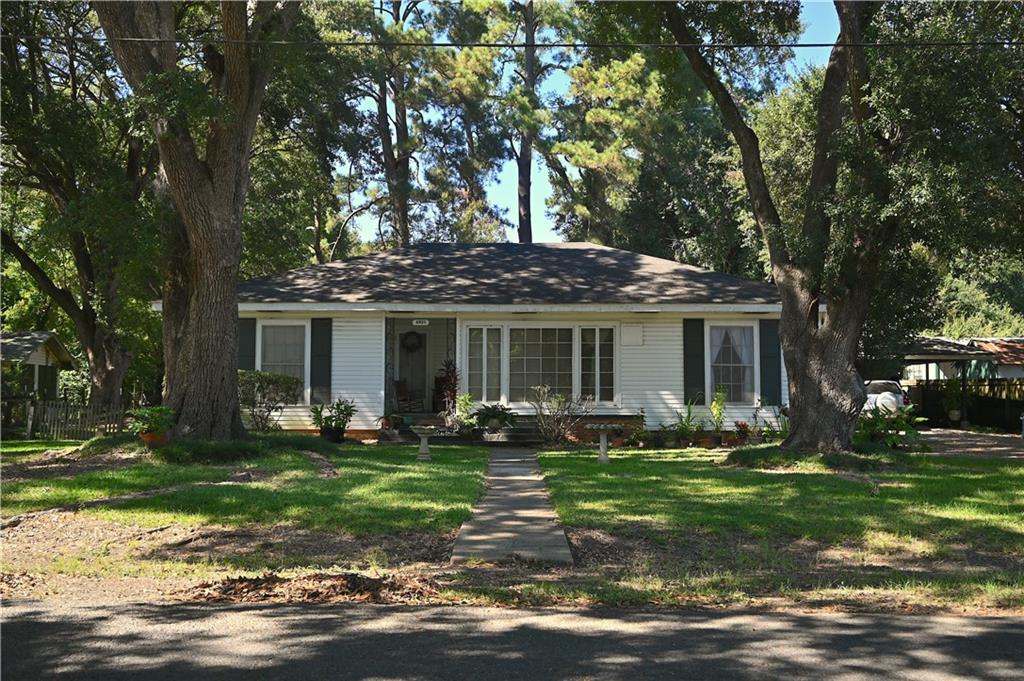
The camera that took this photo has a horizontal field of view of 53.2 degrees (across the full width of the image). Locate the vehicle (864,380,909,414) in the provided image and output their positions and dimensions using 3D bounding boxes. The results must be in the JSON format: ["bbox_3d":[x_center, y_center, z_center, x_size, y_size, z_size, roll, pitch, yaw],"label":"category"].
[{"bbox_3d":[12.114,2.237,35.002,1.770,1.680,4.350,0,-3,3],"label":"vehicle"}]

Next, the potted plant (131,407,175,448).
[{"bbox_3d":[-6.715,1.627,19.140,0.842,0.783,0.800,0,-3,0],"label":"potted plant"}]

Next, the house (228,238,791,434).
[{"bbox_3d":[-0.255,-0.037,27.894,15.459,5.279,10.400,0,-3,0],"label":"house"}]

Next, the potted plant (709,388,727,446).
[{"bbox_3d":[4.478,1.673,22.242,0.413,1.257,0.413,0,-3,0],"label":"potted plant"}]

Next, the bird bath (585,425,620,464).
[{"bbox_3d":[1.630,1.848,18.226,0.677,0.701,0.677,0,-3,0],"label":"bird bath"}]

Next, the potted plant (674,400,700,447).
[{"bbox_3d":[3.825,1.803,22.235,0.587,0.997,0.557,0,-3,0],"label":"potted plant"}]

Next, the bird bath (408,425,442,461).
[{"bbox_3d":[-1.614,1.890,18.825,0.543,0.651,0.543,0,-3,0],"label":"bird bath"}]

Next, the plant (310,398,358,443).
[{"bbox_3d":[-3.835,1.736,22.138,1.028,0.960,0.874,0,-3,0],"label":"plant"}]

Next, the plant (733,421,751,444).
[{"bbox_3d":[4.985,2.009,22.223,0.391,0.541,0.391,0,-3,0],"label":"plant"}]

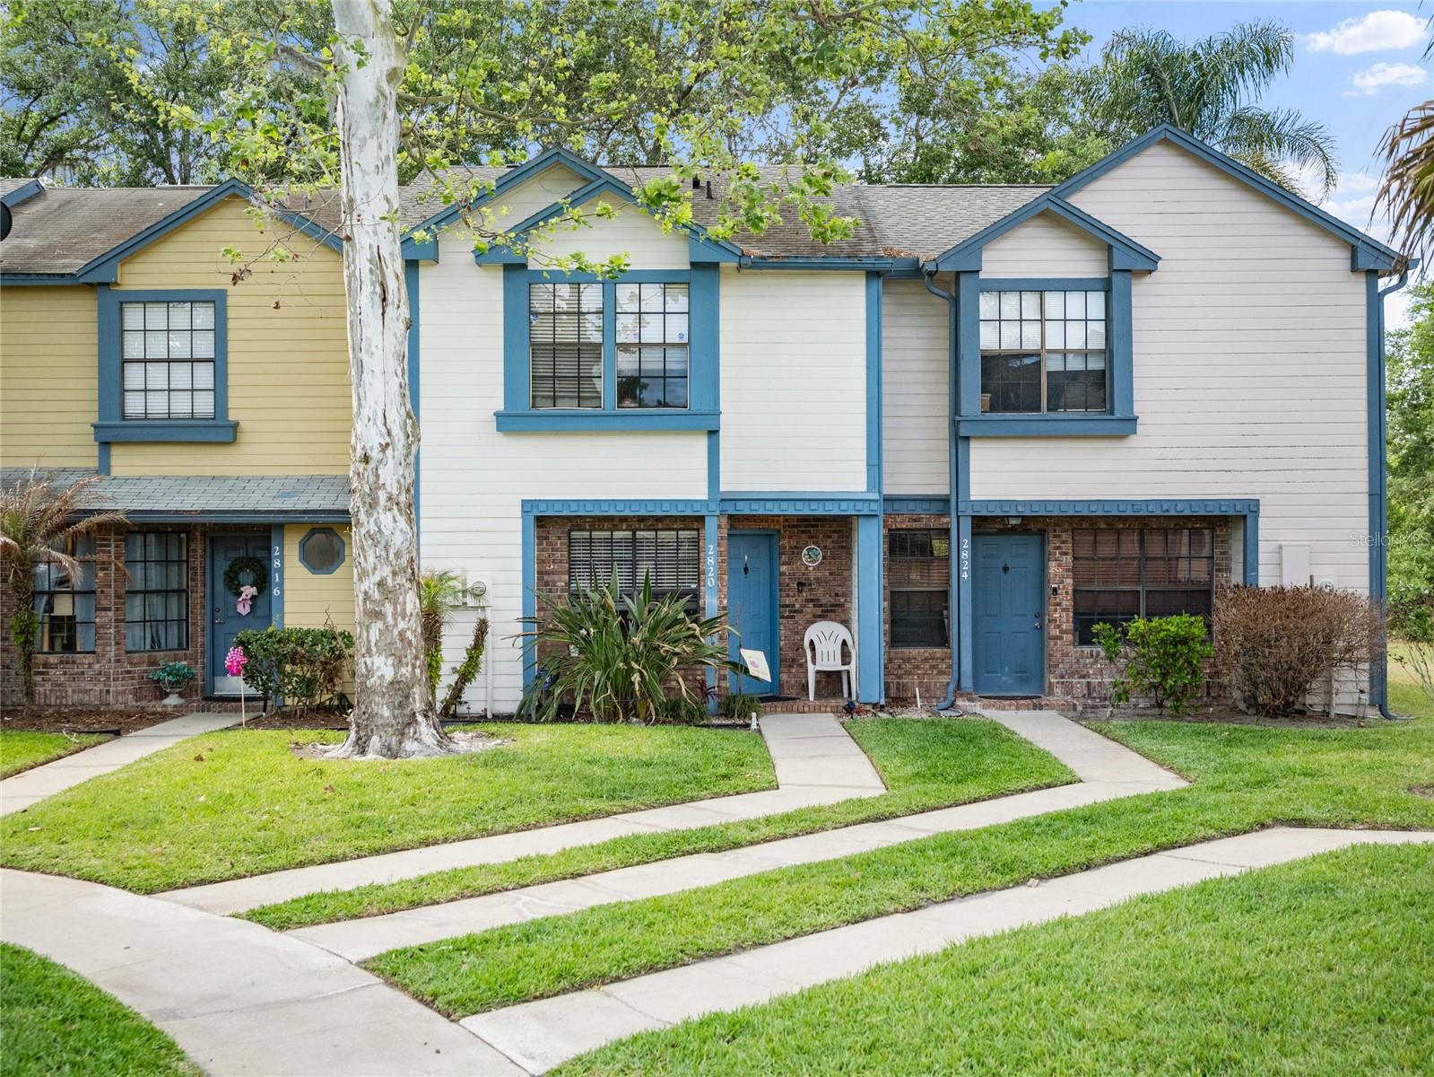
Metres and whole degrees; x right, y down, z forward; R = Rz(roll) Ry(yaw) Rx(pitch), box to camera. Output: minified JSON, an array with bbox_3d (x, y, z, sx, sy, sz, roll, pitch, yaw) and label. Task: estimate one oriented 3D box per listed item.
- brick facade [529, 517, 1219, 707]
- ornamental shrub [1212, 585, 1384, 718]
[{"bbox_3d":[2.120,0.910,21.550,8.750,2.470,1.300,0,-1,0],"label":"brick facade"},{"bbox_3d":[6.800,1.320,20.350,2.000,1.550,1.400,0,-1,0],"label":"ornamental shrub"}]

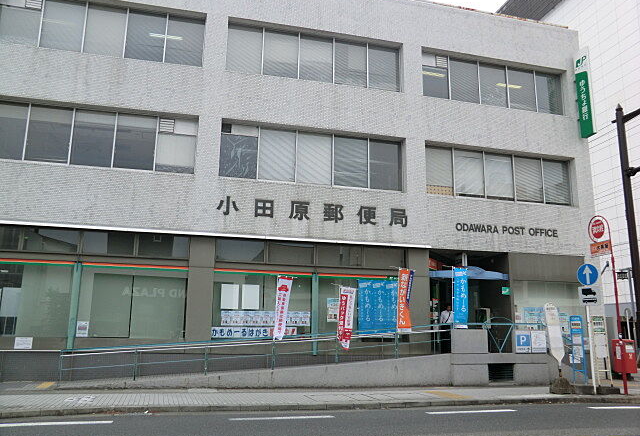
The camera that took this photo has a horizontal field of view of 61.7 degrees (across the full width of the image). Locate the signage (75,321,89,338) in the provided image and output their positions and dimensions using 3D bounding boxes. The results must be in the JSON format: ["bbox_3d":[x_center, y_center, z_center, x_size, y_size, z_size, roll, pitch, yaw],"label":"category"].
[{"bbox_3d":[-6.514,3.059,14.733,0.301,0.423,0.020,4,-9,-15],"label":"signage"}]

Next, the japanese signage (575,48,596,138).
[{"bbox_3d":[10.366,-4.798,20.840,0.190,3.380,0.650,4,-11,-15],"label":"japanese signage"}]

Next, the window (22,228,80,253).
[{"bbox_3d":[-7.443,0.647,14.855,1.398,0.646,0.100,4,-9,-15],"label":"window"}]

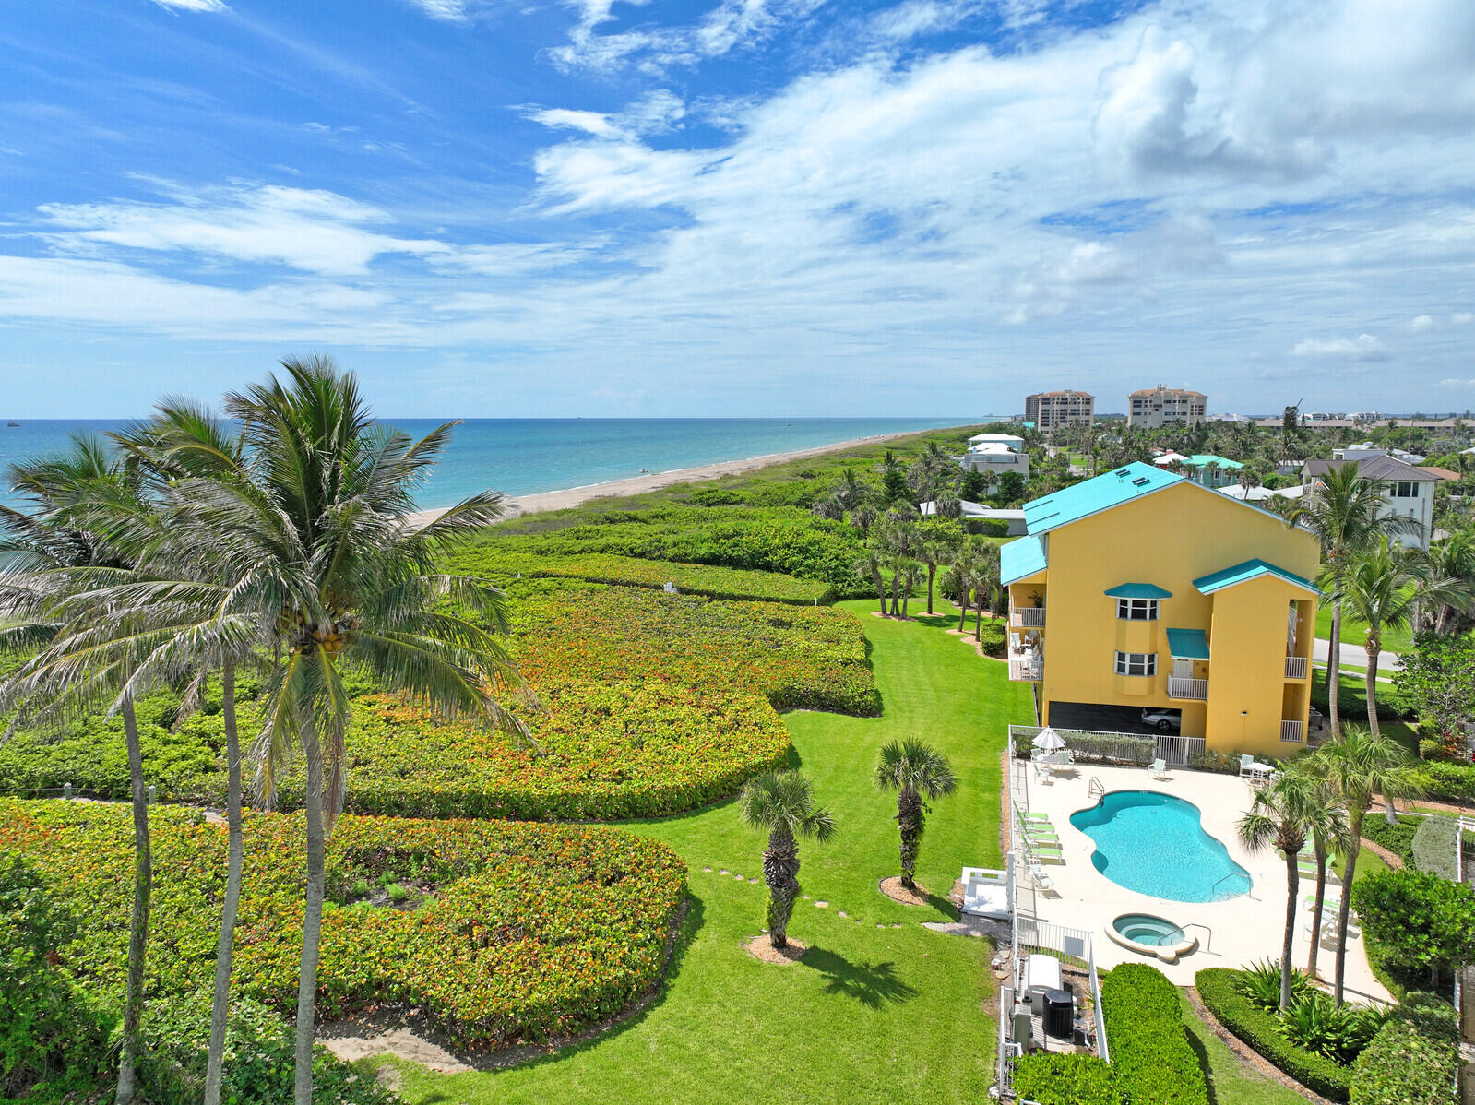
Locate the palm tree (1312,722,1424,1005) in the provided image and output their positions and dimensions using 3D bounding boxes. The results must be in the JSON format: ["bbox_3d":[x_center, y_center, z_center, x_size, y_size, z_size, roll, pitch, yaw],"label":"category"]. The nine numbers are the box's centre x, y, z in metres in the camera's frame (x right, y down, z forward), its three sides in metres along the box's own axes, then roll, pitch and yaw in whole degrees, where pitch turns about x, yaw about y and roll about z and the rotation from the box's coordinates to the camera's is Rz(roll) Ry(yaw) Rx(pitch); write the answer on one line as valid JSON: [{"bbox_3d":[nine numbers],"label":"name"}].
[{"bbox_3d":[17.650,9.134,29.159,3.100,8.200,3.100,0,8,0],"label":"palm tree"}]

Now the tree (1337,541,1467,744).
[{"bbox_3d":[28.042,5.640,43.525,5.753,12.739,5.466,5,9,33],"label":"tree"}]

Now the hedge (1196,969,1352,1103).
[{"bbox_3d":[14.450,13.114,27.873,1.600,0.650,5.400,-1,8,-5],"label":"hedge"}]

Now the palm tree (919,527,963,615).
[{"bbox_3d":[17.977,1.631,92.102,3.834,7.875,3.642,1,8,11],"label":"palm tree"}]

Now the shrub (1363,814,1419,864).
[{"bbox_3d":[26.300,11.340,40.449,1.500,0.850,3.500,-1,8,-5],"label":"shrub"}]

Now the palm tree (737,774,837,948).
[{"bbox_3d":[1.520,9.932,32.645,2.950,5.700,2.950,0,8,0],"label":"palm tree"}]

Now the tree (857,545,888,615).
[{"bbox_3d":[11.550,2.504,88.100,2.700,5.800,2.700,0,8,0],"label":"tree"}]

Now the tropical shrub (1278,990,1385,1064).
[{"bbox_3d":[16.949,13.388,29.035,2.700,1.200,2.000,5,9,32],"label":"tropical shrub"}]

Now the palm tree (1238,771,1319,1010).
[{"bbox_3d":[15.860,10.043,30.017,2.457,7.573,2.334,4,9,29],"label":"palm tree"}]

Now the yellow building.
[{"bbox_3d":[24.199,2.245,62.354,15.684,14.504,21.732,2,8,14],"label":"yellow building"}]

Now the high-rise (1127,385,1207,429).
[{"bbox_3d":[313.391,-101.529,749.801,55.422,38.931,24.000,2,8,14],"label":"high-rise"}]

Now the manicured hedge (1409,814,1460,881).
[{"bbox_3d":[25.800,10.989,37.779,1.800,2.250,1.800,2,8,12],"label":"manicured hedge"}]

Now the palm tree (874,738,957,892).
[{"bbox_3d":[6.670,9.799,38.434,3.109,5.836,2.954,1,8,10],"label":"palm tree"}]

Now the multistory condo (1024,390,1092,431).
[{"bbox_3d":[252.000,-108.798,802.662,47.000,38.000,23.000,-1,8,-8],"label":"multistory condo"}]

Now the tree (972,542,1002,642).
[{"bbox_3d":[19.649,3.119,80.699,2.723,7.934,2.587,2,8,14],"label":"tree"}]

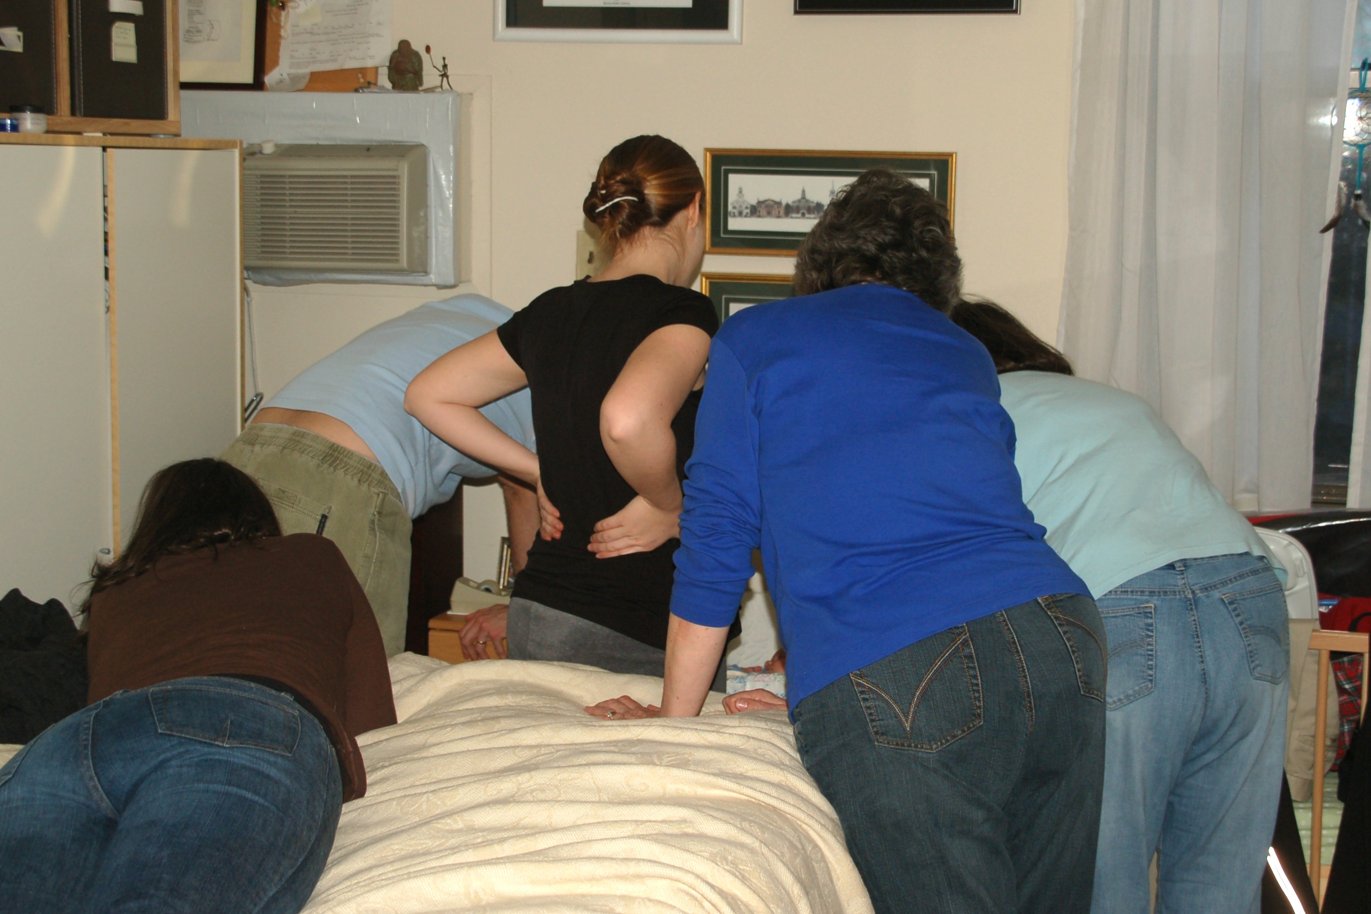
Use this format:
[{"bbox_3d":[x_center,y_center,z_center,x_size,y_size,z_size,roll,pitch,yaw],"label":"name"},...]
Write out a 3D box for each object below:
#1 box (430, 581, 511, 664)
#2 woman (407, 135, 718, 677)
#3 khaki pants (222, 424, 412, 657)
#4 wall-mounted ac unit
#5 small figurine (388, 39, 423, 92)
[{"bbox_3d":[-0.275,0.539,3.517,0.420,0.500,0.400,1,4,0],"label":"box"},{"bbox_3d":[-0.176,0.252,2.975,0.480,1.580,0.420,3,5,36],"label":"woman"},{"bbox_3d":[-0.680,0.429,3.234,0.400,0.980,0.380,-3,5,-41],"label":"khaki pants"},{"bbox_3d":[-0.765,-0.507,3.600,0.460,0.270,0.240,0,4,-1],"label":"wall-mounted ac unit"},{"bbox_3d":[-0.585,-0.816,3.650,0.073,0.108,0.060,0,4,-3],"label":"small figurine"}]

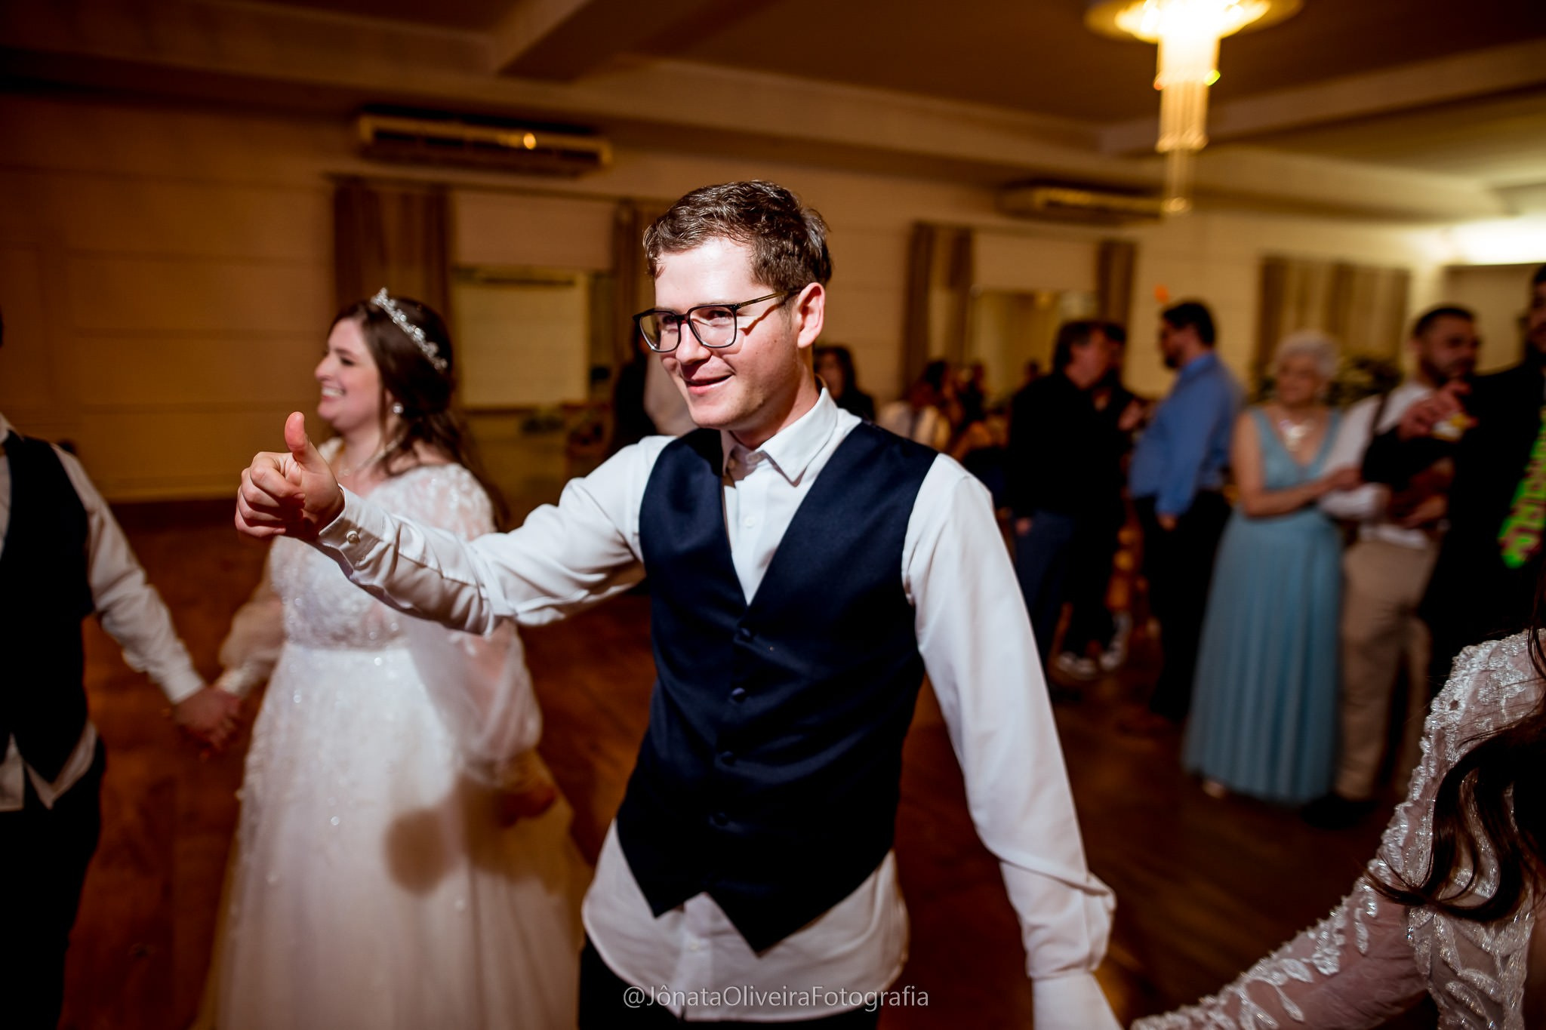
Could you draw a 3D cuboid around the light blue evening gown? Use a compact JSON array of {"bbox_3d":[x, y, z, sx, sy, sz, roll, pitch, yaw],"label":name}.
[{"bbox_3d":[1.685,0.285,3.570,0.510,1.350,0.440,5,11,17],"label":"light blue evening gown"}]

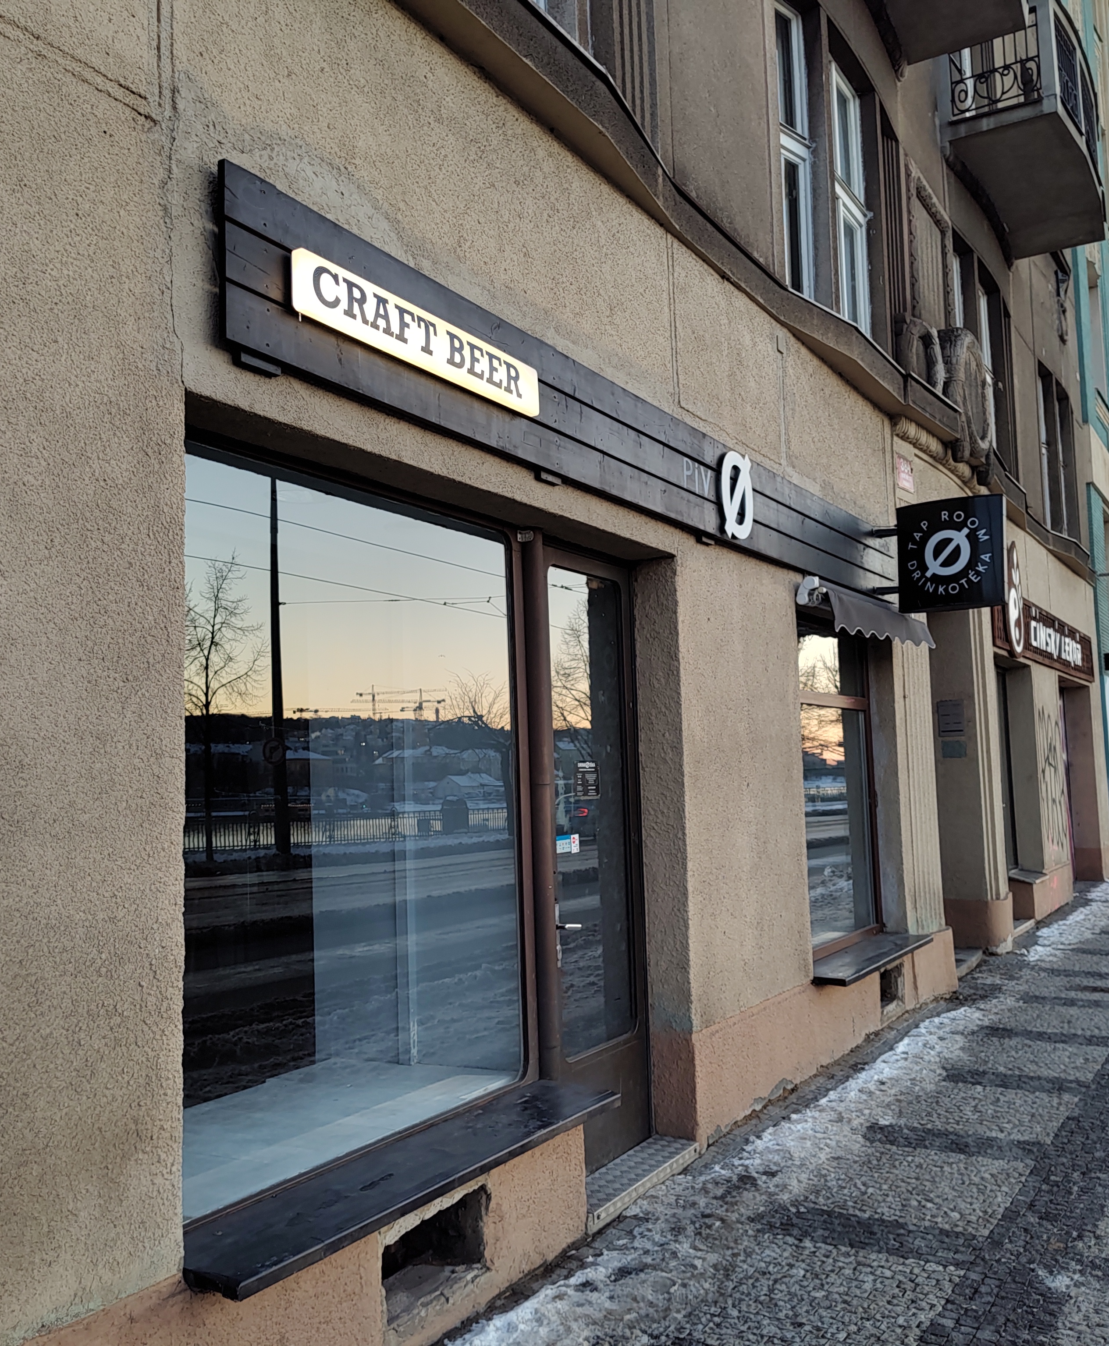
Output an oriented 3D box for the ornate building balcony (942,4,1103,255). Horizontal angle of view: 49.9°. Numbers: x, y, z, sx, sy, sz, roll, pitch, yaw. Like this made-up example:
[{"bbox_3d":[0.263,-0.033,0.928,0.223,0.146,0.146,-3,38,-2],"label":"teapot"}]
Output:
[{"bbox_3d":[4.832,-5.378,12.075,1.100,1.130,3.100,-5,-6,31],"label":"ornate building balcony"}]

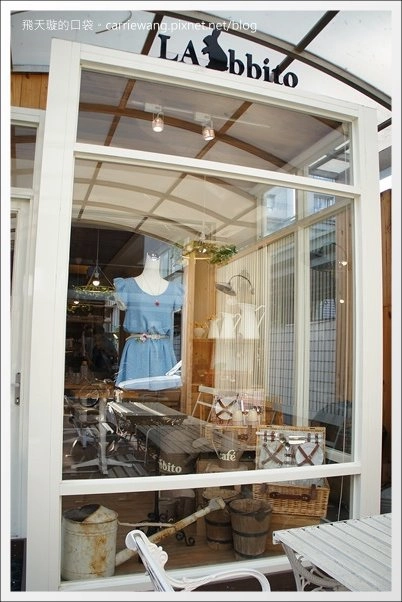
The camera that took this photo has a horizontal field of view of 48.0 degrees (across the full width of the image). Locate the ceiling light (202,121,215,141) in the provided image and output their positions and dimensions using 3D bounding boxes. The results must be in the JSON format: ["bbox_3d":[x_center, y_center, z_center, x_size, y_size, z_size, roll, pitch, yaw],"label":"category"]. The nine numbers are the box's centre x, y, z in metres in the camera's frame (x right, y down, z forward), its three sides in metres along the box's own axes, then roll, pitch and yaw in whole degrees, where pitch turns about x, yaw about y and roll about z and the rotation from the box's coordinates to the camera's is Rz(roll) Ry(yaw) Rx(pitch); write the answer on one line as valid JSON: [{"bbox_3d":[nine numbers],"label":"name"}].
[{"bbox_3d":[0.056,-1.283,3.400,0.085,0.140,0.085,3,-5,-18],"label":"ceiling light"}]

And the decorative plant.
[{"bbox_3d":[0.067,-0.467,4.350,0.560,0.170,0.560,1,-5,0],"label":"decorative plant"}]

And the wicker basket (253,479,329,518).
[{"bbox_3d":[0.573,1.257,2.946,0.470,0.190,0.320,1,-5,6],"label":"wicker basket"}]

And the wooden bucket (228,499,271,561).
[{"bbox_3d":[0.305,1.415,2.810,0.275,0.270,0.275,1,-5,0],"label":"wooden bucket"}]

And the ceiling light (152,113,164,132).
[{"bbox_3d":[-0.309,-1.296,3.280,0.085,0.140,0.085,3,-5,-18],"label":"ceiling light"}]

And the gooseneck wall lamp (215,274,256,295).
[{"bbox_3d":[0.328,-0.157,4.420,0.400,0.210,0.240,3,-5,-18],"label":"gooseneck wall lamp"}]

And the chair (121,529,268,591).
[{"bbox_3d":[0.091,1.221,1.383,0.590,0.850,0.570,3,-5,-18],"label":"chair"}]

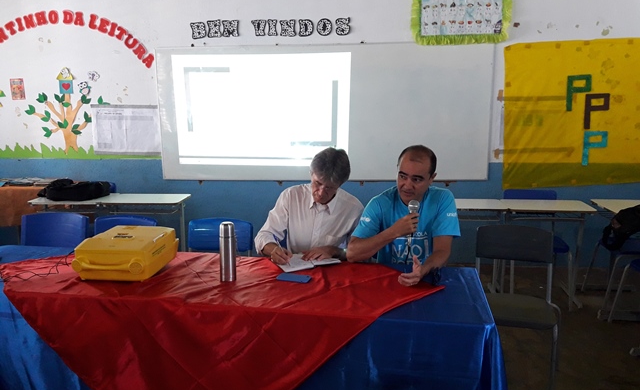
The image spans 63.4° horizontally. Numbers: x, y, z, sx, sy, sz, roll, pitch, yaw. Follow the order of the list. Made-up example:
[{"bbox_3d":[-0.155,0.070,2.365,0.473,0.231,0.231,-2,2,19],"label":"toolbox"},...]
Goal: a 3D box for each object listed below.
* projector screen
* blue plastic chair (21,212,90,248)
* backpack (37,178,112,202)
[{"bbox_3d":[0.015,-0.725,4.659,3.020,1.210,0.030,0,11,4],"label":"projector screen"},{"bbox_3d":[-1.690,0.585,3.087,0.450,0.860,0.500,1,11,8],"label":"blue plastic chair"},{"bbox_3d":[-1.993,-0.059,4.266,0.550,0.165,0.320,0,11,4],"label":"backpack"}]

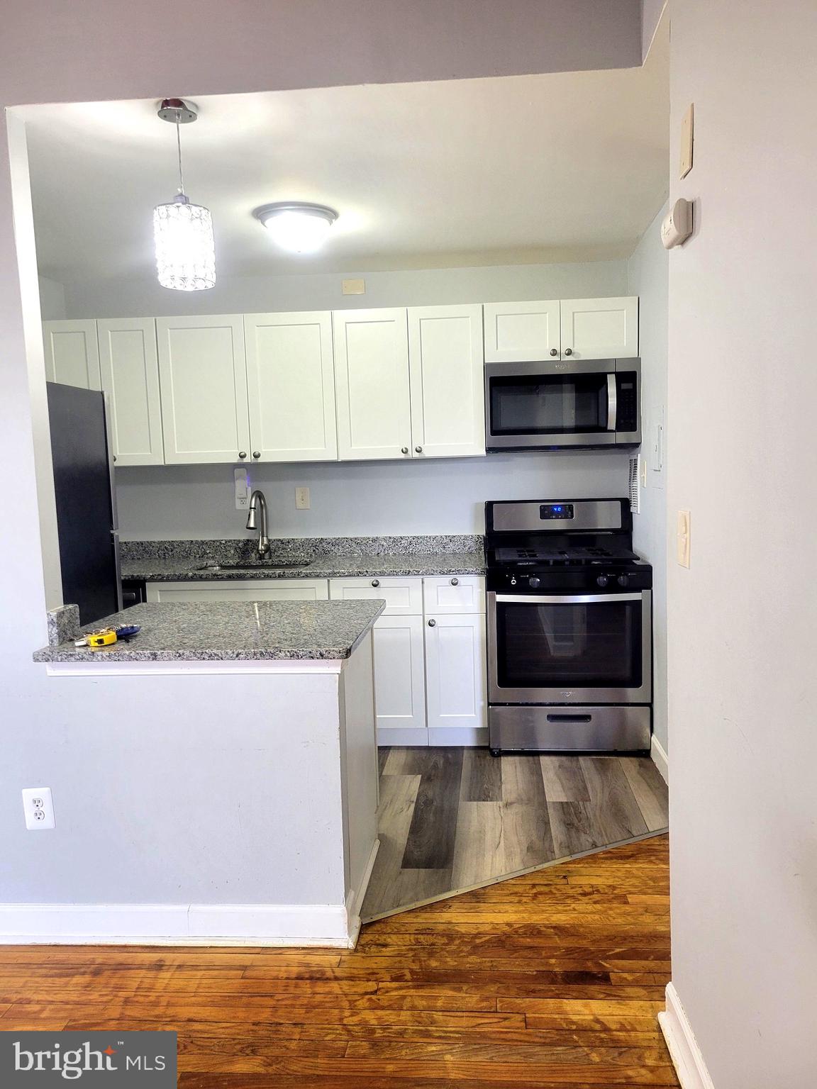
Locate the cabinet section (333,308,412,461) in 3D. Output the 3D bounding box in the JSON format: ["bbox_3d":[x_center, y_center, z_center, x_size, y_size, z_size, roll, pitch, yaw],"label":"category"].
[{"bbox_3d":[-0.172,-0.831,4.340,0.384,0.757,0.320,-1,6,4],"label":"cabinet section"}]

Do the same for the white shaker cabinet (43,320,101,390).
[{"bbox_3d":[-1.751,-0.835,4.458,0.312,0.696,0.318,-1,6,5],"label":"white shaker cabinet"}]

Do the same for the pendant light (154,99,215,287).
[{"bbox_3d":[-0.654,-1.005,2.361,0.176,0.500,0.176,-1,6,6],"label":"pendant light"}]

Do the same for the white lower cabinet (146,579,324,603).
[{"bbox_3d":[-0.804,0.563,4.365,0.923,0.872,0.612,-1,6,6],"label":"white lower cabinet"}]

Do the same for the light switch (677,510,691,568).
[{"bbox_3d":[0.624,-0.011,1.874,0.015,0.124,0.083,-1,6,4],"label":"light switch"}]

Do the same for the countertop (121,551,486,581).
[{"bbox_3d":[-0.692,0.118,4.307,2.200,0.031,0.648,-1,6,5],"label":"countertop"}]

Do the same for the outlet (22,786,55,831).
[{"bbox_3d":[-1.124,0.805,2.489,0.088,0.128,0.008,-1,6,5],"label":"outlet"}]

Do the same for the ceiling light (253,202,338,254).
[{"bbox_3d":[-0.457,-1.270,3.326,0.344,0.145,0.344,-1,6,5],"label":"ceiling light"}]

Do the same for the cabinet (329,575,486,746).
[{"bbox_3d":[0.036,0.555,4.296,0.762,0.873,0.645,-1,6,5],"label":"cabinet"}]

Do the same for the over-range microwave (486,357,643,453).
[{"bbox_3d":[0.771,-0.703,4.185,0.759,0.425,0.410,-1,6,6],"label":"over-range microwave"}]

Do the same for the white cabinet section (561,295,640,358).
[{"bbox_3d":[0.962,-1.085,4.229,0.382,0.289,0.320,-1,6,4],"label":"white cabinet section"}]

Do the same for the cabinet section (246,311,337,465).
[{"bbox_3d":[-0.590,-0.823,4.372,0.456,0.757,0.320,-1,6,4],"label":"cabinet section"}]

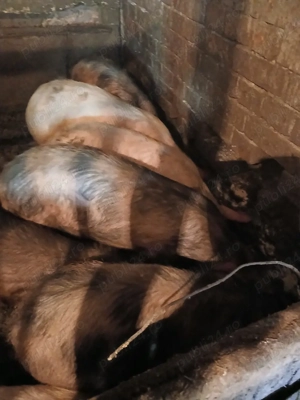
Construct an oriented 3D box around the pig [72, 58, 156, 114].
[{"bbox_3d":[-0.305,-0.865,2.910,0.390,0.650,1.250,-32,51,-28],"label":"pig"}]

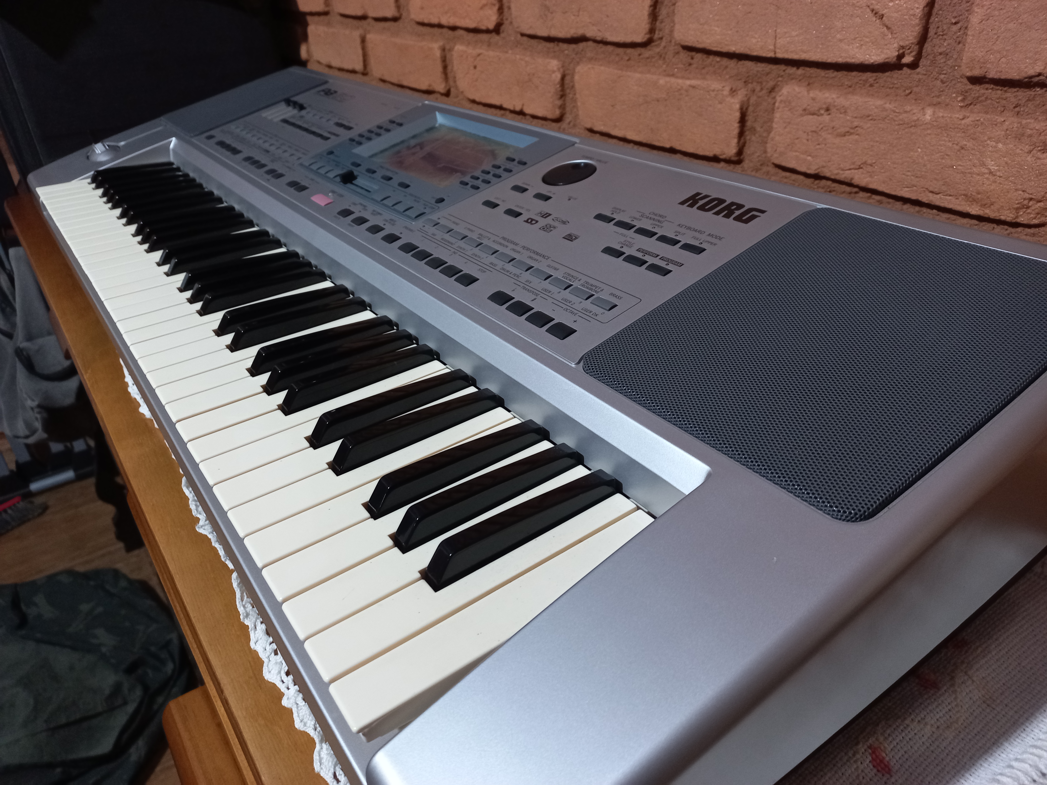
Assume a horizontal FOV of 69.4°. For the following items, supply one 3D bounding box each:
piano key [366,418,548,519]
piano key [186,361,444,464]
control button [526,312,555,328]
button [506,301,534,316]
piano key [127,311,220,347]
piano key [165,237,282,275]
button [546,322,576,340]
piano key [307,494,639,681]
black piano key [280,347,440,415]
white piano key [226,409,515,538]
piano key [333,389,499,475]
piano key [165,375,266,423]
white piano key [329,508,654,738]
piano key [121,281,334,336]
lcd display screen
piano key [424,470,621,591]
[{"bbox_3d":[-0.031,0.033,0.360,0.096,0.015,0.012,-23,37,-28],"label":"piano key"},{"bbox_3d":[-0.111,0.011,0.426,0.145,0.013,0.023,-23,37,-28],"label":"piano key"},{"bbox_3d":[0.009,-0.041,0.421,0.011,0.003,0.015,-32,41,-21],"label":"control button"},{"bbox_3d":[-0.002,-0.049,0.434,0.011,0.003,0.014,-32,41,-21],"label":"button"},{"bbox_3d":[-0.206,-0.055,0.544,0.146,0.013,0.022,-23,37,-28],"label":"piano key"},{"bbox_3d":[-0.246,-0.115,0.622,0.096,0.015,0.012,-23,37,-28],"label":"piano key"},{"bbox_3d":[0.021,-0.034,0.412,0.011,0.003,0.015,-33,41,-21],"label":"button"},{"bbox_3d":[-0.015,0.077,0.309,0.145,0.013,0.023,-23,37,-28],"label":"piano key"},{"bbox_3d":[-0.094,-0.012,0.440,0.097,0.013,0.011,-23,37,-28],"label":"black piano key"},{"bbox_3d":[-0.070,0.040,0.377,0.146,0.013,0.022,-23,37,-28],"label":"white piano key"},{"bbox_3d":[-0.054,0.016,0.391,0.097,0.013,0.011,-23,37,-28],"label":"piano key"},{"bbox_3d":[-0.138,-0.008,0.459,0.145,0.013,0.023,-23,37,-28],"label":"piano key"},{"bbox_3d":[-0.002,0.086,0.292,0.145,0.013,0.023,-23,37,-28],"label":"white piano key"},{"bbox_3d":[-0.220,-0.064,0.559,0.145,0.013,0.023,-23,37,-28],"label":"piano key"},{"bbox_3d":[-0.073,-0.218,0.689,0.082,0.005,0.143,-32,41,-21],"label":"lcd display screen"},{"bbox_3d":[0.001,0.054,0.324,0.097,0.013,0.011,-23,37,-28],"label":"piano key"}]

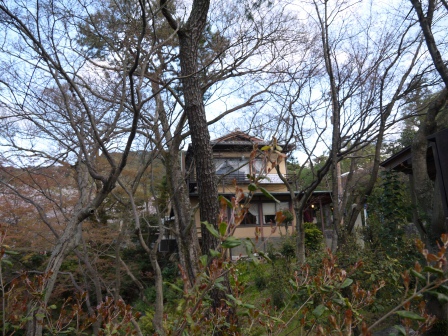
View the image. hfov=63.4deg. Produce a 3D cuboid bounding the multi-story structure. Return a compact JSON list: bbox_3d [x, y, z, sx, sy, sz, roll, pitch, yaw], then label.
[{"bbox_3d":[1.823,1.780,26.322,9.060,8.130,8.000,-1,-7,-9],"label":"multi-story structure"}]

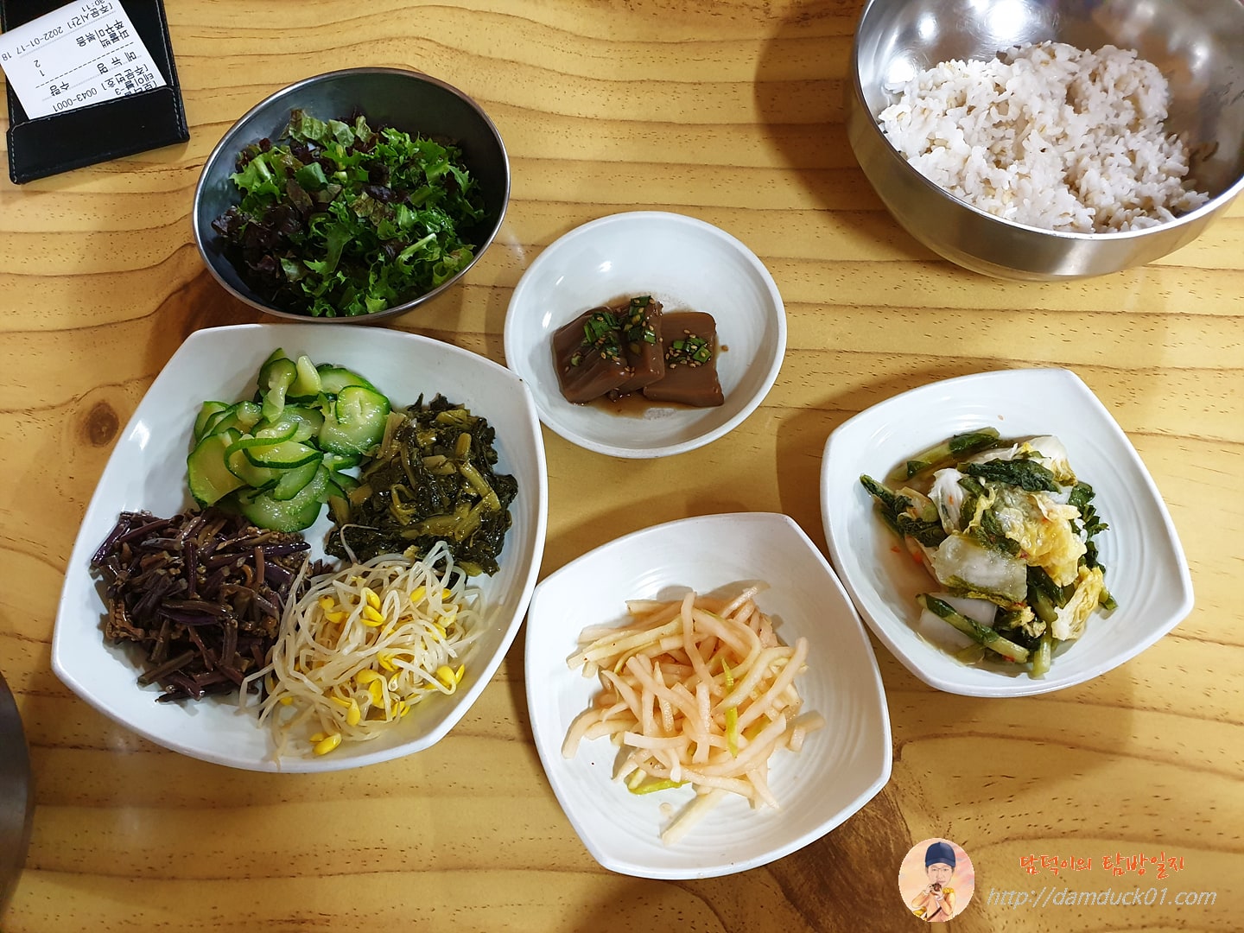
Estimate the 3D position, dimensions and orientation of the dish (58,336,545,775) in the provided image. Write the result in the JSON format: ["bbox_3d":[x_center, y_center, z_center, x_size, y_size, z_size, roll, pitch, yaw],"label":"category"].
[{"bbox_3d":[-0.136,0.036,0.430,0.204,0.043,0.204,9,68,6],"label":"dish"}]

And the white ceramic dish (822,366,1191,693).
[{"bbox_3d":[0.164,0.034,0.422,0.143,0.037,0.143,-19,68,-5],"label":"white ceramic dish"}]

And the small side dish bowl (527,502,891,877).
[{"bbox_3d":[0.034,0.097,0.401,0.141,0.037,0.141,-20,68,-6],"label":"small side dish bowl"}]

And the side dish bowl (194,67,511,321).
[{"bbox_3d":[-0.133,-0.130,0.491,0.157,0.056,0.157,-1,68,2],"label":"side dish bowl"}]

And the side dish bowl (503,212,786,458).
[{"bbox_3d":[0.012,-0.061,0.469,0.137,0.033,0.137,-1,68,2],"label":"side dish bowl"}]

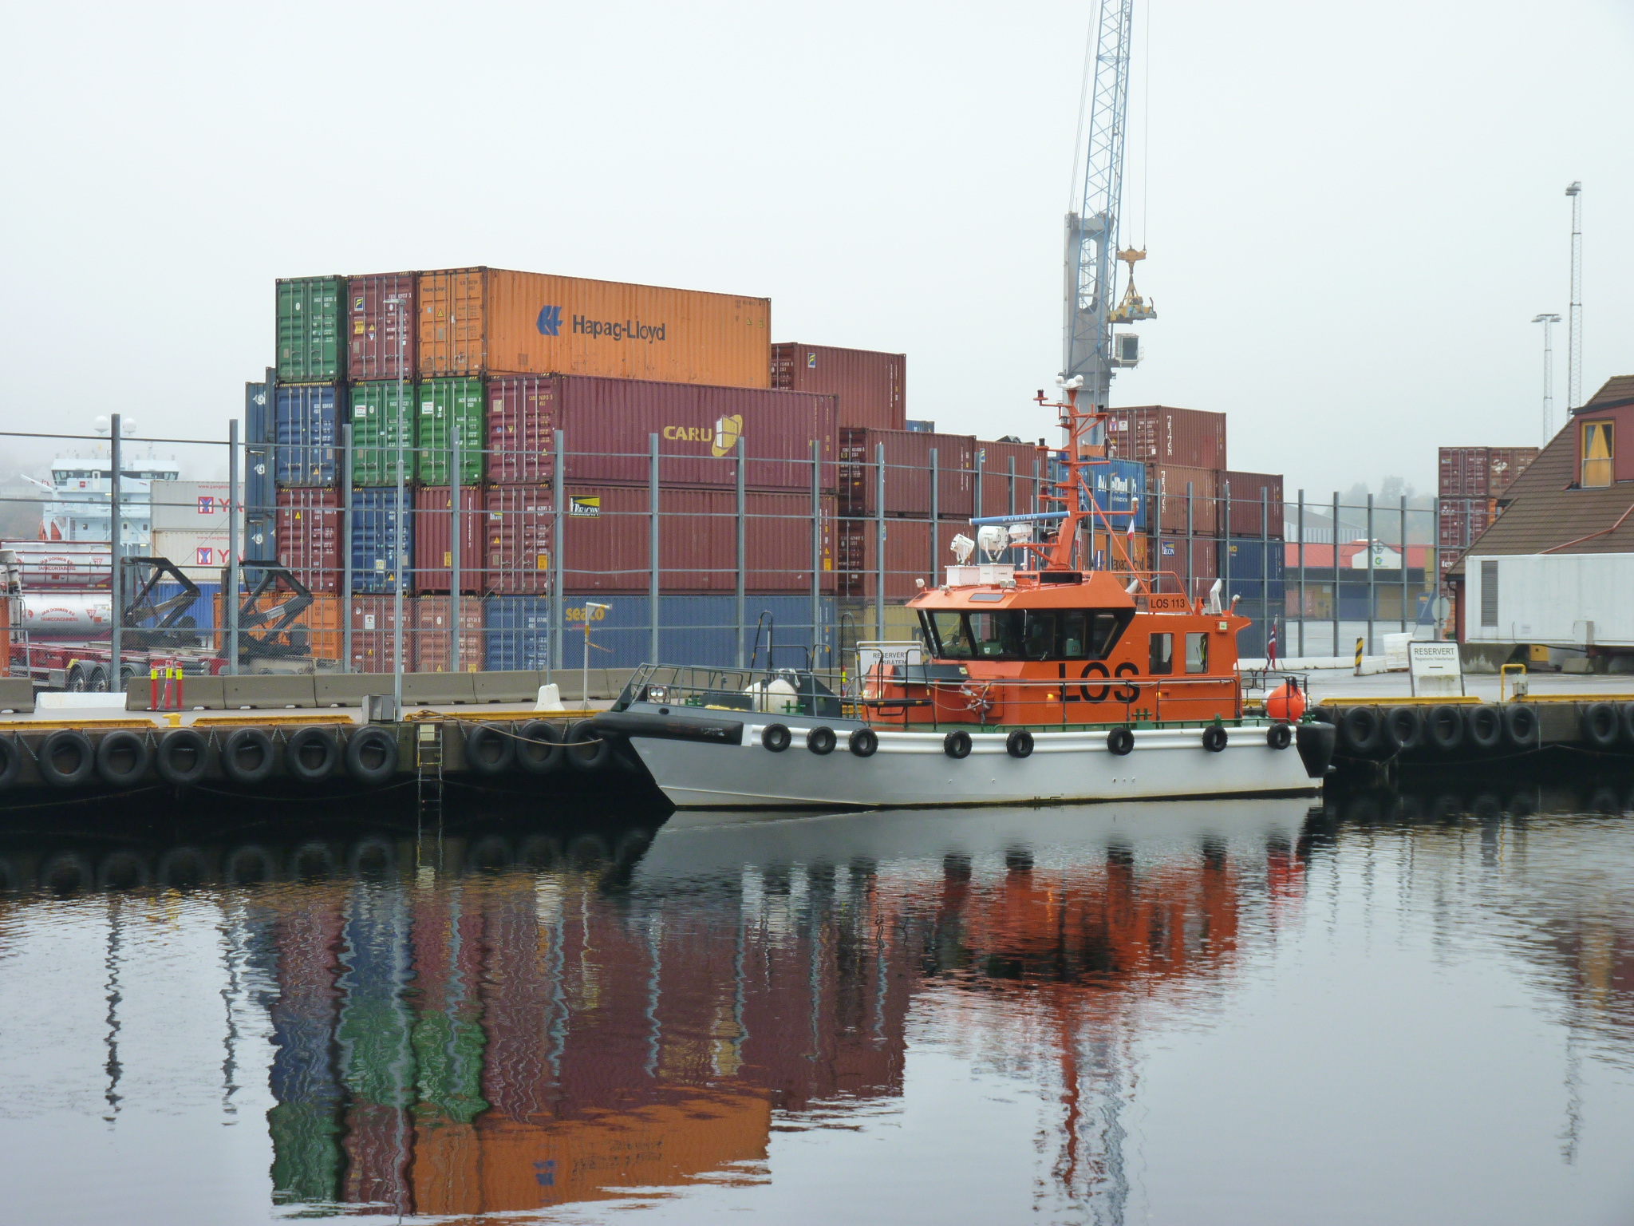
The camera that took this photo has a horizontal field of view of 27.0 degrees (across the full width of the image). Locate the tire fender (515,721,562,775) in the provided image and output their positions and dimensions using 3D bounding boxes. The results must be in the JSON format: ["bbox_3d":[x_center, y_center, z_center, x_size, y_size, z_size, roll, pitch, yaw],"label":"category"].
[{"bbox_3d":[-6.061,2.926,74.191,1.140,1.140,0.320,0,0,-30],"label":"tire fender"}]

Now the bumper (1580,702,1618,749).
[{"bbox_3d":[18.729,2.687,81.280,1.060,1.060,0.320,0,0,-30],"label":"bumper"}]

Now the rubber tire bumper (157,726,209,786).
[{"bbox_3d":[-11.856,2.699,63.591,1.060,1.060,0.320,0,0,-30],"label":"rubber tire bumper"}]

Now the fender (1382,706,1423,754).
[{"bbox_3d":[13.468,2.701,78.237,1.060,1.060,0.320,0,0,-30],"label":"fender"}]

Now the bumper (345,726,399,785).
[{"bbox_3d":[-9.448,3.023,72.178,1.140,1.140,0.320,0,0,-30],"label":"bumper"}]

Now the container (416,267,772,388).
[{"bbox_3d":[-6.079,-7.801,95.992,2.438,2.896,12.192,1,1,38],"label":"container"}]

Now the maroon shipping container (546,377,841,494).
[{"bbox_3d":[-4.071,-4.860,94.630,2.438,2.896,12.192,1,1,38],"label":"maroon shipping container"}]

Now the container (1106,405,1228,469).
[{"bbox_3d":[13.911,-6.736,135.271,2.438,2.591,6.058,0,0,32],"label":"container"}]

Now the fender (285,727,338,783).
[{"bbox_3d":[-10.805,3.045,72.700,1.170,1.170,0.320,0,1,-29],"label":"fender"}]

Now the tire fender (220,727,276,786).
[{"bbox_3d":[-12.042,3.029,72.000,1.170,1.170,0.320,0,1,-29],"label":"tire fender"}]

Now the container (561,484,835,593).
[{"bbox_3d":[-4.106,-1.912,94.124,2.438,2.896,12.192,0,1,37],"label":"container"}]

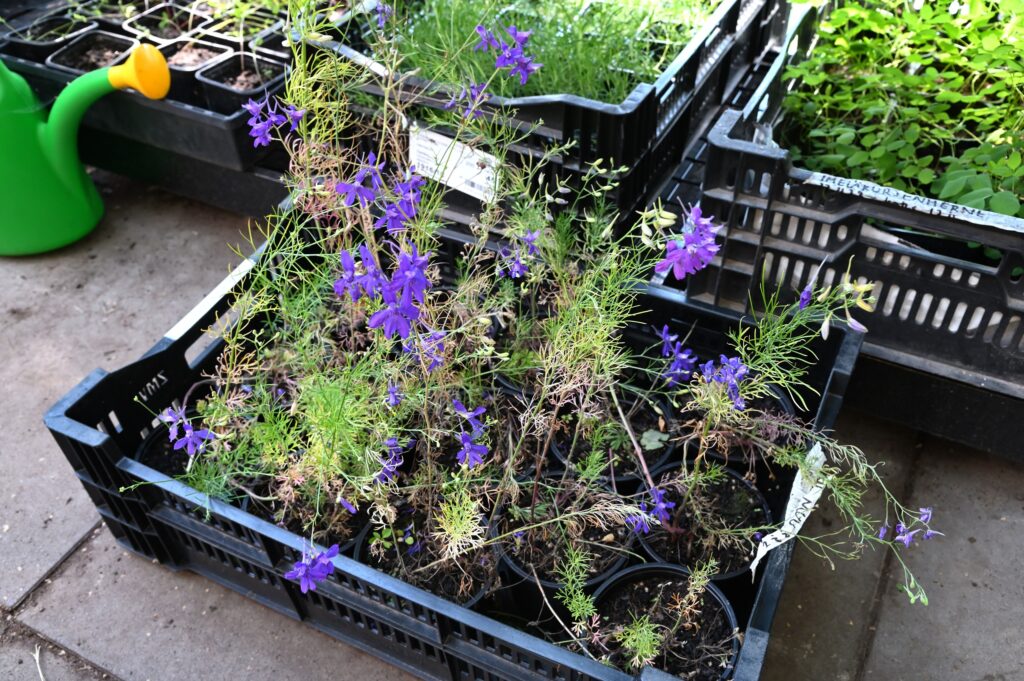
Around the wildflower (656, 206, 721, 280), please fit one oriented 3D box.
[{"bbox_3d":[0.129,-0.071,0.670,0.047,0.047,0.042,7,42,10],"label":"wildflower"}]

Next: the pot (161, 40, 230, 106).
[{"bbox_3d":[-0.474,-0.380,1.358,0.106,0.100,0.098,21,46,24],"label":"pot"}]

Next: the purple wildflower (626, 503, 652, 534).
[{"bbox_3d":[0.104,0.145,0.740,0.023,0.023,0.022,5,44,7],"label":"purple wildflower"}]

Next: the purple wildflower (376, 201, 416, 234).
[{"bbox_3d":[-0.094,-0.100,0.740,0.032,0.025,0.025,-8,42,-6],"label":"purple wildflower"}]

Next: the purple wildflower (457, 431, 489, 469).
[{"bbox_3d":[-0.033,0.090,0.755,0.027,0.030,0.025,-6,44,-4],"label":"purple wildflower"}]

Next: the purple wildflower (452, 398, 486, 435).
[{"bbox_3d":[-0.033,0.060,0.715,0.026,0.025,0.024,-5,41,-3],"label":"purple wildflower"}]

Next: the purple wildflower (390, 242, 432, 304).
[{"bbox_3d":[-0.073,-0.049,0.660,0.031,0.040,0.026,-6,43,-6],"label":"purple wildflower"}]

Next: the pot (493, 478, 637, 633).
[{"bbox_3d":[0.046,0.193,0.803,0.118,0.100,0.118,-1,43,1],"label":"pot"}]

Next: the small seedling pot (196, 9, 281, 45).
[{"bbox_3d":[-0.385,-0.421,1.333,0.092,0.090,0.092,24,50,25],"label":"small seedling pot"}]

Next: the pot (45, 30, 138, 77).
[{"bbox_3d":[-0.613,-0.387,1.373,0.108,0.100,0.105,16,44,19],"label":"pot"}]

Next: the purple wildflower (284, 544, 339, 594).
[{"bbox_3d":[-0.142,0.162,0.645,0.039,0.033,0.030,1,44,4],"label":"purple wildflower"}]

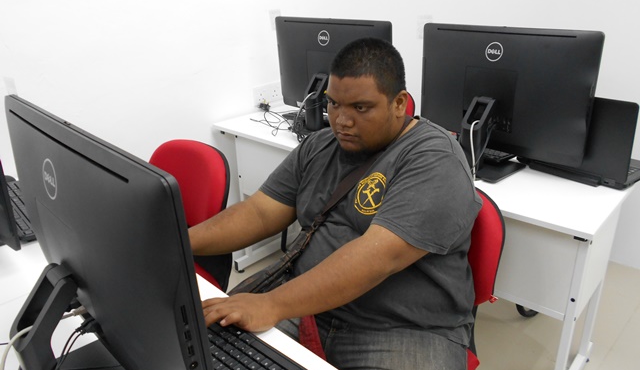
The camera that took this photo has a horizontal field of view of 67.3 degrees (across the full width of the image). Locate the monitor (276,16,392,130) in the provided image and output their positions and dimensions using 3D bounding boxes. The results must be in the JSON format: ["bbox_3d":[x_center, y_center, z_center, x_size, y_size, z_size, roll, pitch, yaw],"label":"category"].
[{"bbox_3d":[0.001,-0.417,1.900,0.570,0.430,0.200,17,31,38],"label":"monitor"}]

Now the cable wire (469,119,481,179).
[{"bbox_3d":[0.465,-0.103,1.442,0.030,0.178,0.035,19,32,40],"label":"cable wire"}]

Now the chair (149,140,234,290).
[{"bbox_3d":[-0.556,0.342,1.547,0.540,0.860,0.560,15,30,35],"label":"chair"}]

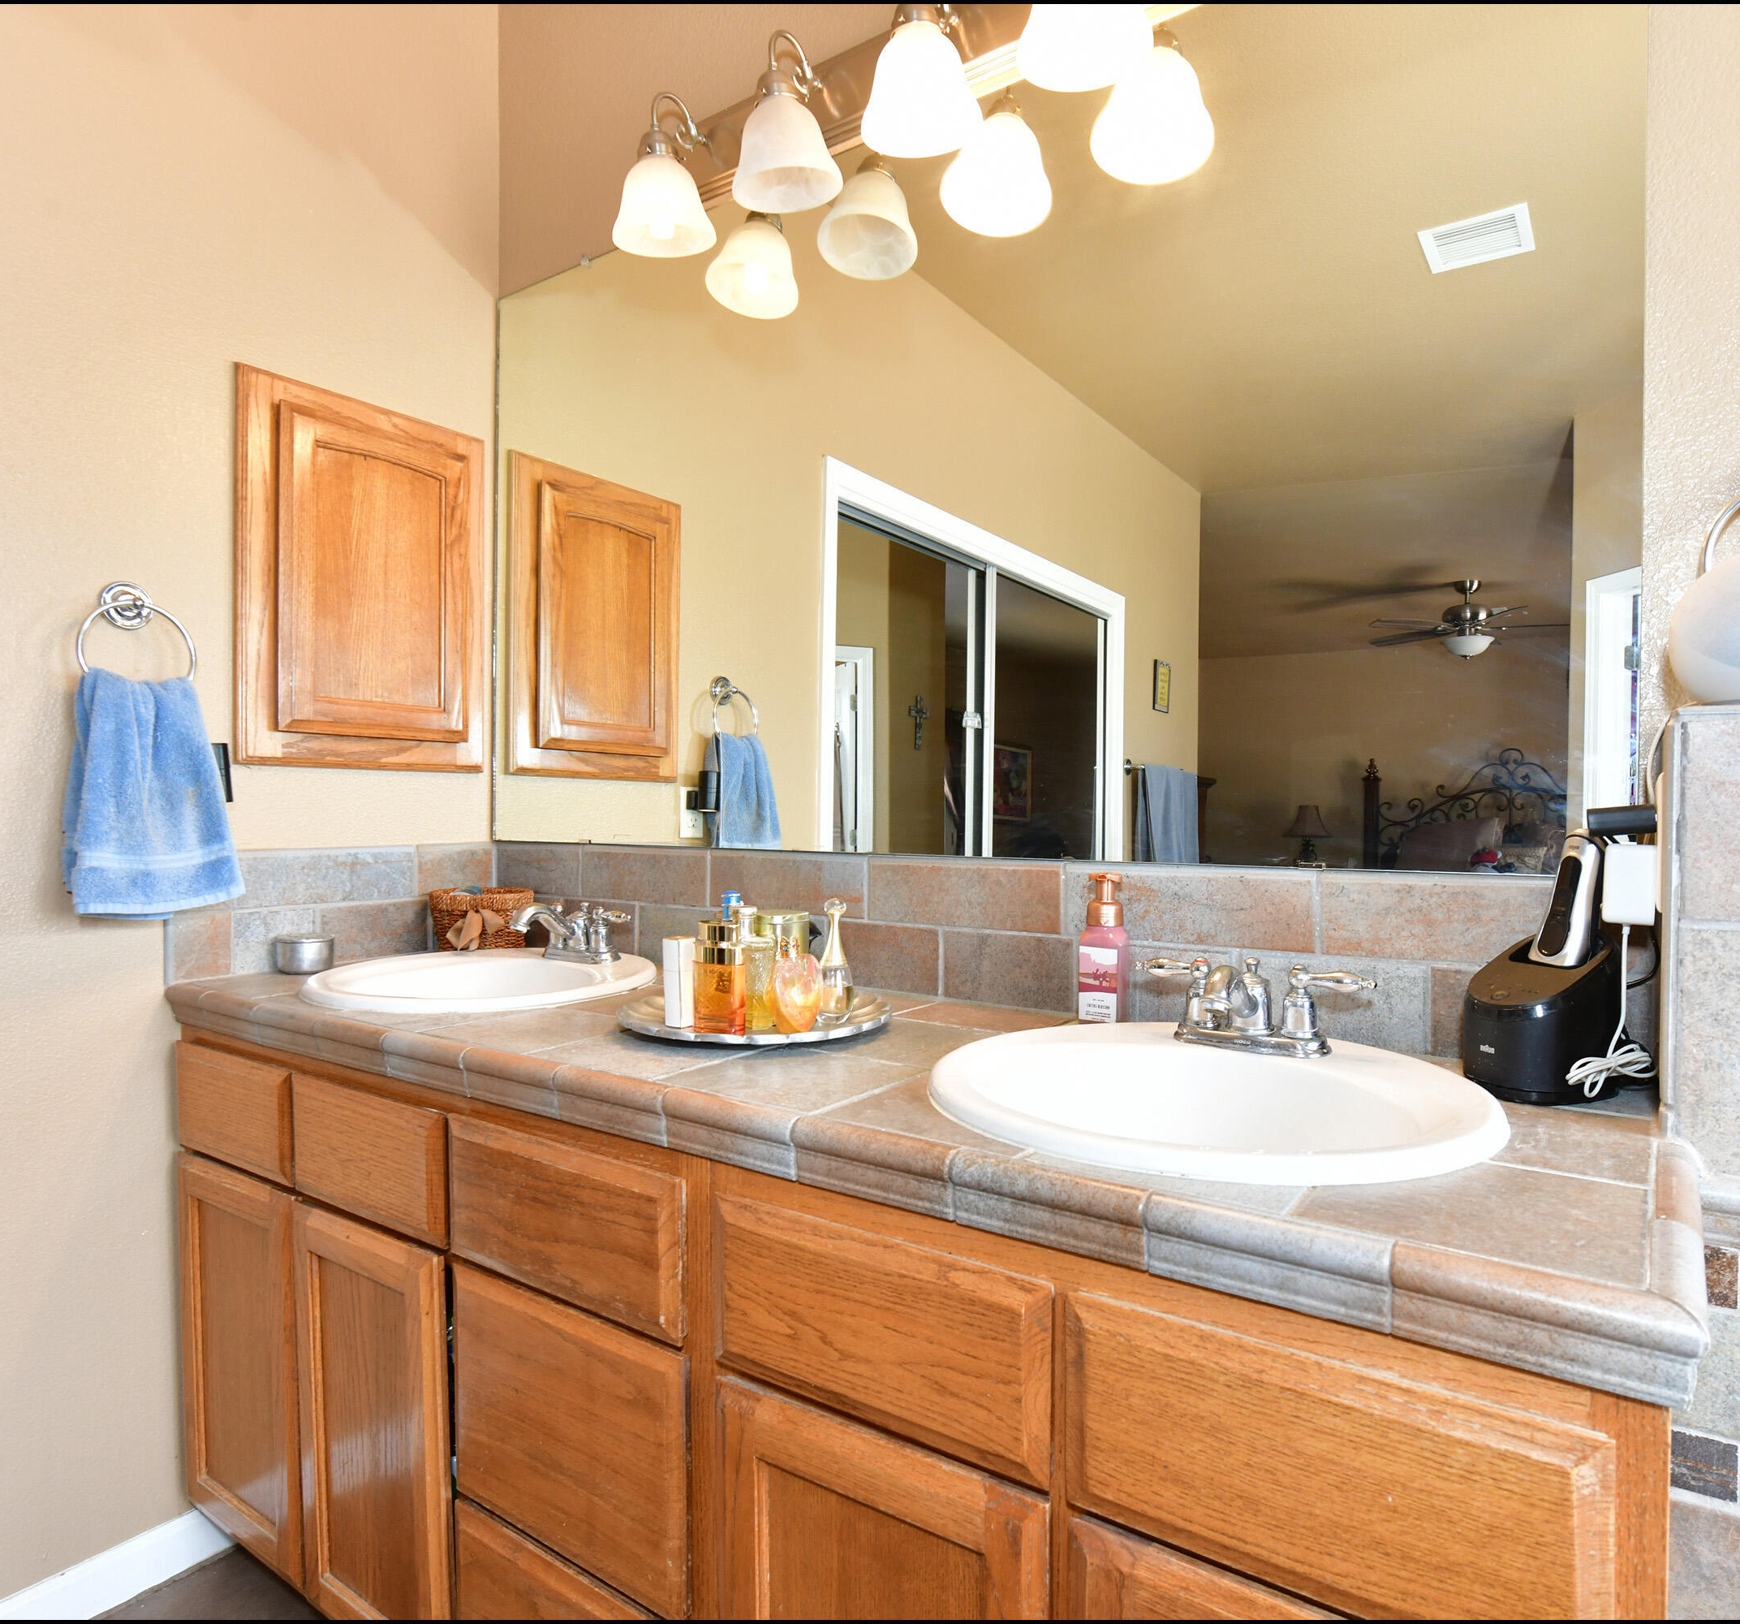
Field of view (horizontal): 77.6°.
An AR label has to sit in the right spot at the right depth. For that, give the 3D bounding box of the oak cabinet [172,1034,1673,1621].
[{"bbox_3d":[-0.139,0.734,1.340,1.798,0.829,0.545,0,0,35],"label":"oak cabinet"}]

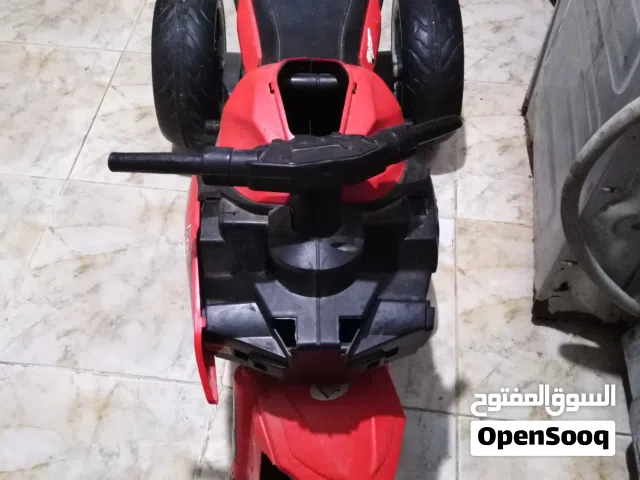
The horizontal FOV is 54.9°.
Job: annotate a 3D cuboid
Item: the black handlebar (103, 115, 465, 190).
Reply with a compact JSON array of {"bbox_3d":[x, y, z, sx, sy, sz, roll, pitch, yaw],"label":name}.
[{"bbox_3d":[-0.010,-0.101,0.720,0.440,0.060,0.108,-9,35,-15],"label":"black handlebar"}]

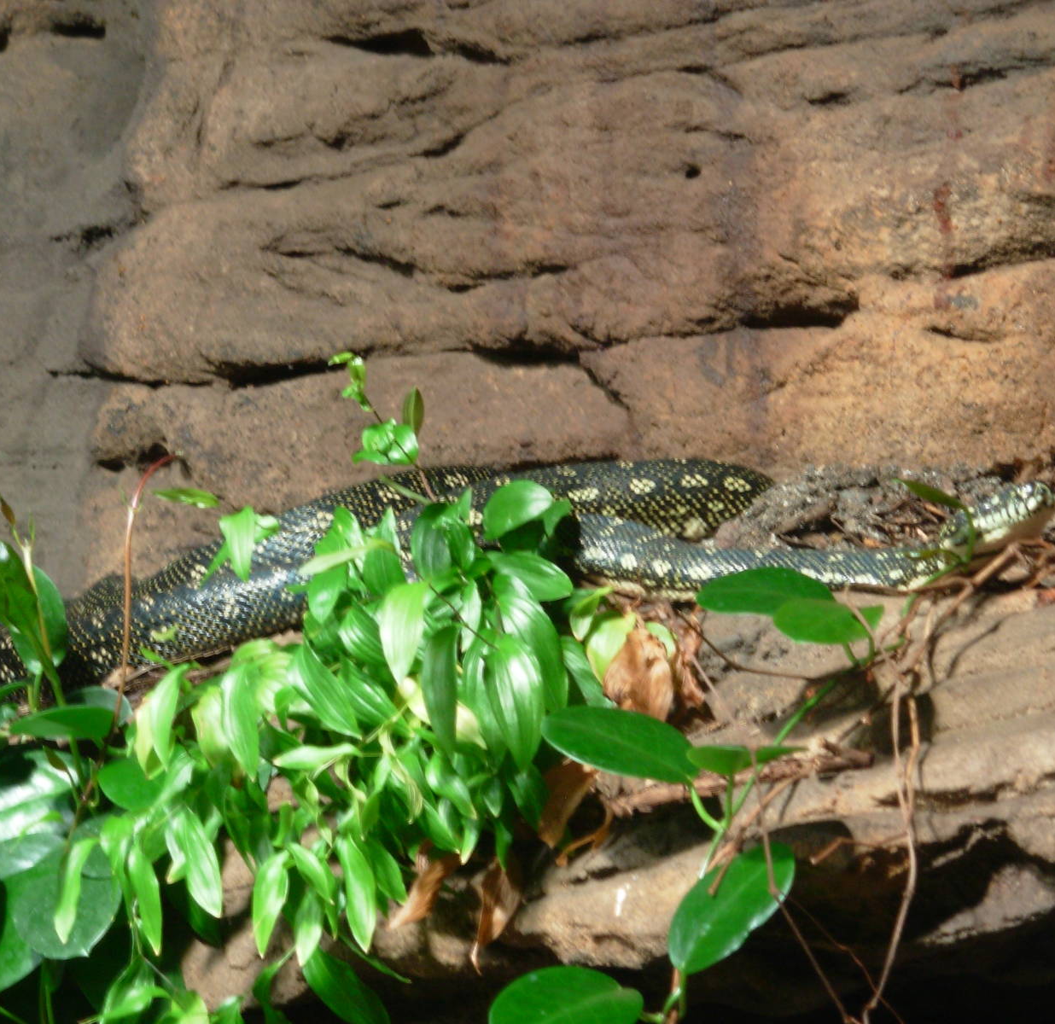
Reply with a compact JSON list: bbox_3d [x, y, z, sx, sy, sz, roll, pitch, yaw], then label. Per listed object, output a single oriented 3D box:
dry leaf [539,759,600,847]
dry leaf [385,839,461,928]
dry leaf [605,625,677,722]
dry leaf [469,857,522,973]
[{"bbox_3d":[0.026,0.182,2.760,0.028,0.062,0.024,24,6,0],"label":"dry leaf"},{"bbox_3d":[-0.064,0.231,2.730,0.027,0.064,0.024,37,6,0],"label":"dry leaf"},{"bbox_3d":[0.071,0.103,2.800,0.044,0.064,0.028,-4,6,0],"label":"dry leaf"},{"bbox_3d":[-0.019,0.249,2.730,0.029,0.071,0.024,5,7,0],"label":"dry leaf"}]

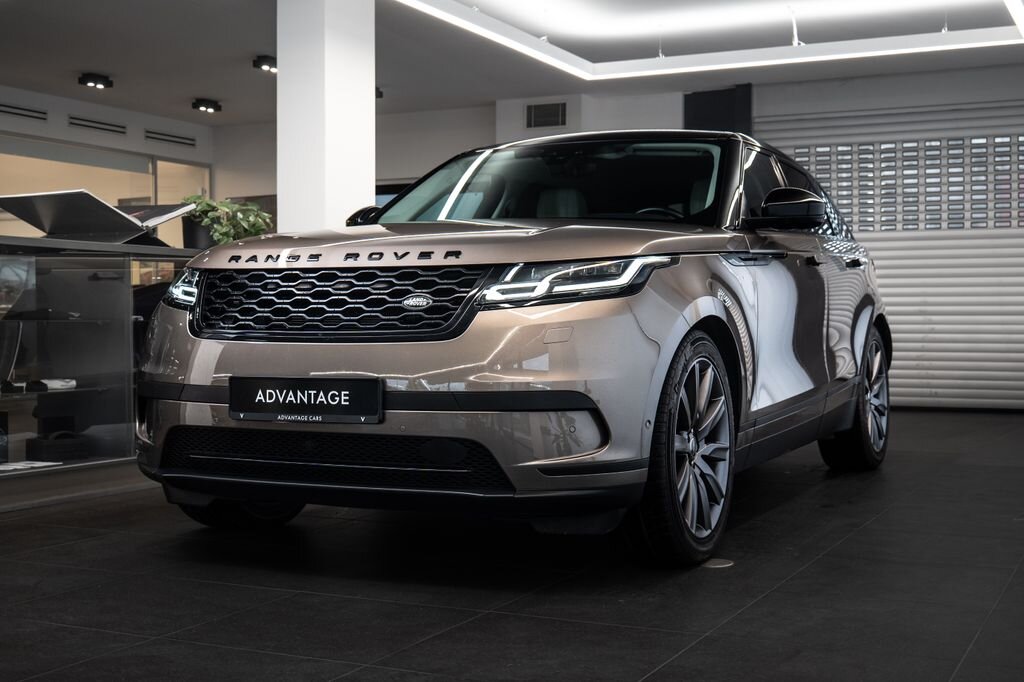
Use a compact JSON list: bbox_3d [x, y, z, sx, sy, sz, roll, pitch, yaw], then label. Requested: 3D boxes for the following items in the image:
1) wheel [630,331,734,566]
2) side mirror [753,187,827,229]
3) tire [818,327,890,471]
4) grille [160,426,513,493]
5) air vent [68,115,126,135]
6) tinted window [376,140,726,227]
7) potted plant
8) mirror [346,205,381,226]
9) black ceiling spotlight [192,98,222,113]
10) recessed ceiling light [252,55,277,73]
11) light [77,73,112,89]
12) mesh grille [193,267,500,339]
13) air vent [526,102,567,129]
[{"bbox_3d":[0.505,0.331,4.084,0.270,0.765,0.770,0,1,27],"label":"wheel"},{"bbox_3d":[1.073,-0.515,4.938,0.250,0.152,0.160,0,1,26],"label":"side mirror"},{"bbox_3d":[1.778,0.291,6.673,0.265,0.767,0.767,0,1,26],"label":"tire"},{"bbox_3d":[-0.566,0.341,3.752,1.250,0.180,0.140,0,1,27],"label":"grille"},{"bbox_3d":[-4.039,-2.106,12.492,0.030,0.095,0.785,0,1,27],"label":"air vent"},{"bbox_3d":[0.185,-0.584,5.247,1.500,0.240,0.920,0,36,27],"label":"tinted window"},{"bbox_3d":[-1.548,-0.625,6.950,0.480,0.345,0.380,0,1,0],"label":"potted plant"},{"bbox_3d":[-0.628,-0.522,5.736,0.270,0.180,0.160,0,1,27],"label":"mirror"},{"bbox_3d":[-3.089,-2.385,12.959,0.140,0.100,0.270,0,1,27],"label":"black ceiling spotlight"},{"bbox_3d":[-1.955,-2.228,10.335,0.130,0.090,0.290,0,1,27],"label":"recessed ceiling light"},{"bbox_3d":[-3.779,-2.362,11.624,0.140,0.100,0.270,0,1,27],"label":"light"},{"bbox_3d":[-0.553,-0.111,3.772,1.060,0.230,0.150,0,1,27],"label":"mesh grille"},{"bbox_3d":[0.329,-2.133,12.120,0.415,0.215,0.030,0,1,27],"label":"air vent"}]

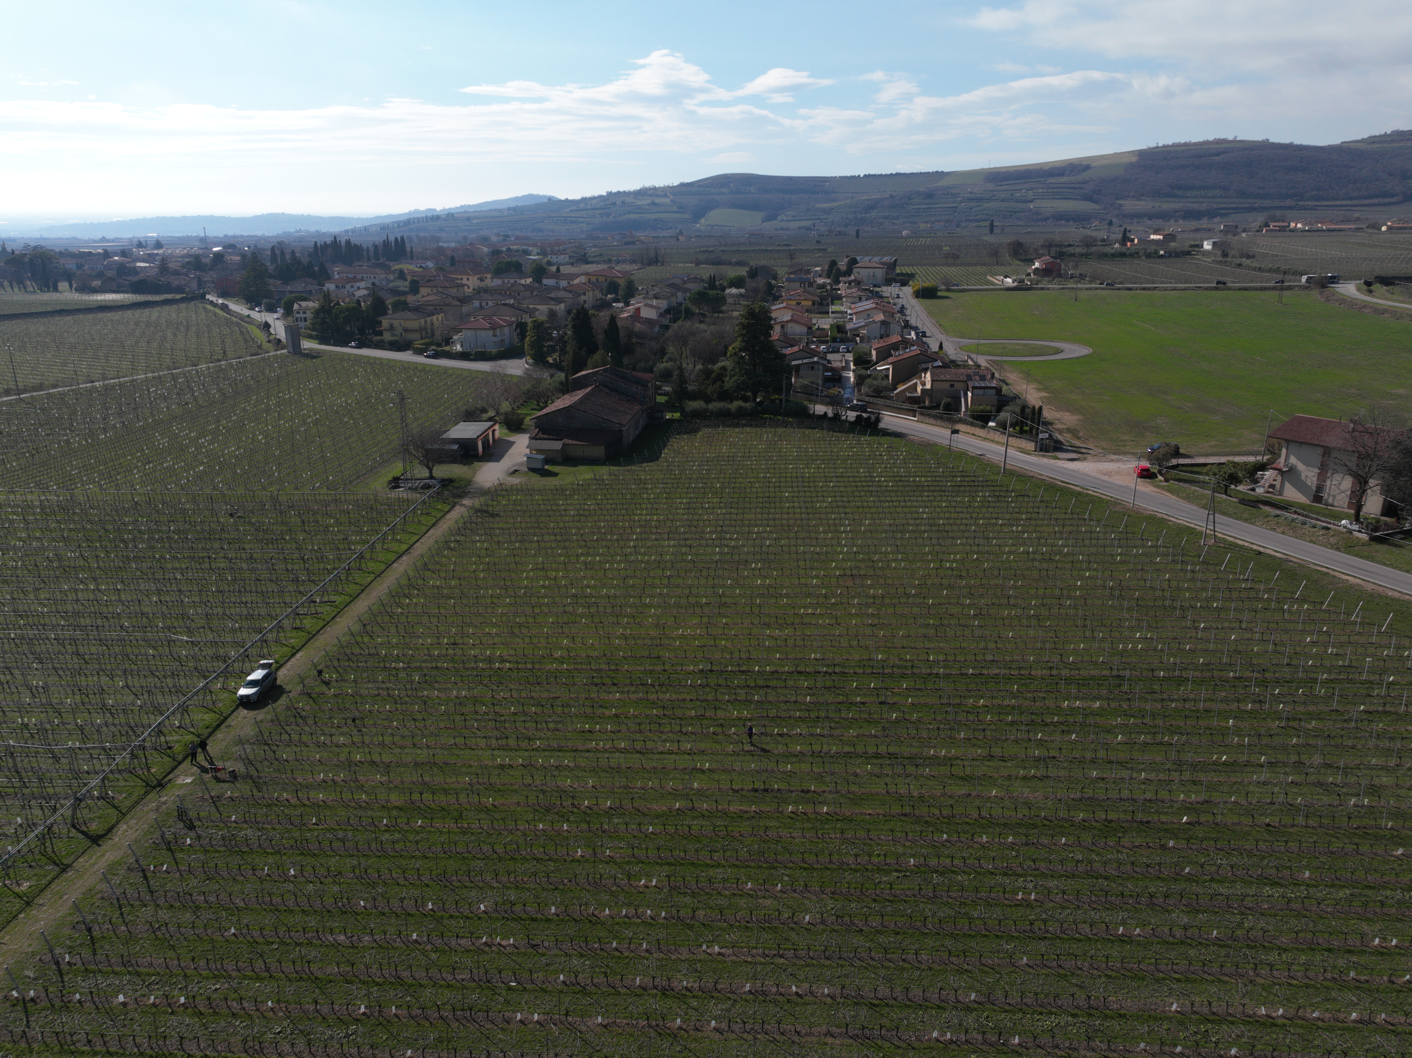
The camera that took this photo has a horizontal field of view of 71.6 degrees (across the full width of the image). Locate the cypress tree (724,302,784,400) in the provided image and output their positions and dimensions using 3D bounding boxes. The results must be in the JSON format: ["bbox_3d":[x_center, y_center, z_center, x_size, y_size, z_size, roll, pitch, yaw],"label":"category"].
[{"bbox_3d":[9.630,-35.140,195.080,11.800,19.890,11.800,0,18,0],"label":"cypress tree"}]

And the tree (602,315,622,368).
[{"bbox_3d":[-22.230,-44.254,235.419,4.200,14.200,4.200,0,18,0],"label":"tree"}]

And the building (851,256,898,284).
[{"bbox_3d":[85.540,-128.790,490.500,23.000,11.000,27.000,4,19,13],"label":"building"}]

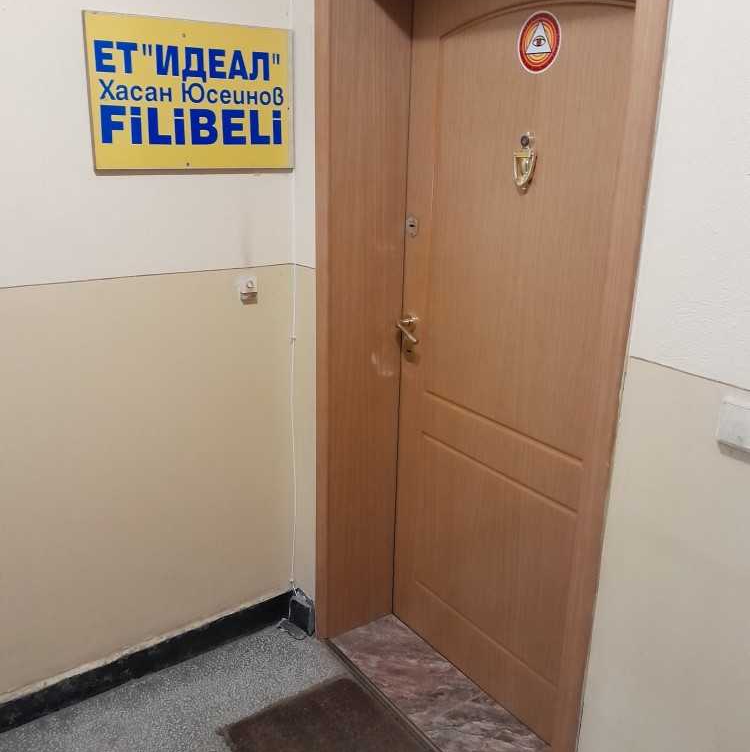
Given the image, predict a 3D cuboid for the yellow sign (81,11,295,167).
[{"bbox_3d":[-0.446,-0.707,1.907,0.544,0.350,0.015,-11,21,-35],"label":"yellow sign"}]

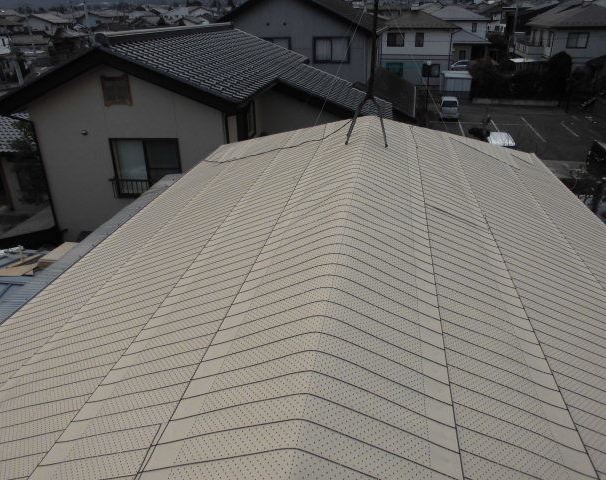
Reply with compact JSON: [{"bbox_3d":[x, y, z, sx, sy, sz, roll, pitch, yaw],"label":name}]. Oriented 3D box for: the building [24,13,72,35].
[{"bbox_3d":[-59.956,-49.149,113.516,8.500,7.600,6.600,4,26,9],"label":"building"}]

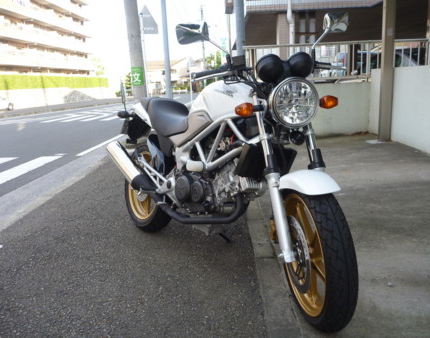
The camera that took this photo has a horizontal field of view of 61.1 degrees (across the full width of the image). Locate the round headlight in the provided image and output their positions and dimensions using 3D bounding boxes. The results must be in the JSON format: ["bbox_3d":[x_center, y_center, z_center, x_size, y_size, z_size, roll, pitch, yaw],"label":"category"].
[{"bbox_3d":[0.303,-0.265,1.472,0.195,0.195,0.130,-6,9,-7],"label":"round headlight"}]

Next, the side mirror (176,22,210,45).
[{"bbox_3d":[-0.101,-0.608,1.635,0.135,0.095,0.055,-3,11,7],"label":"side mirror"}]

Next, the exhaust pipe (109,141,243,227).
[{"bbox_3d":[-0.303,0.070,2.136,0.250,0.390,1.260,5,5,-37],"label":"exhaust pipe"}]

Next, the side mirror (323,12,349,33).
[{"bbox_3d":[0.569,-0.692,1.720,0.135,0.095,0.055,-8,12,-22],"label":"side mirror"}]

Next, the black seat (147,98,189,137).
[{"bbox_3d":[-0.213,-0.289,2.247,0.260,0.190,0.400,5,5,-37],"label":"black seat"}]

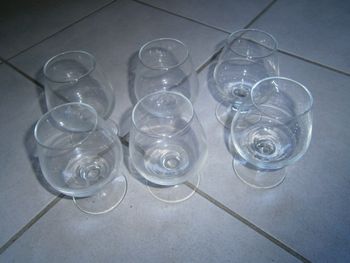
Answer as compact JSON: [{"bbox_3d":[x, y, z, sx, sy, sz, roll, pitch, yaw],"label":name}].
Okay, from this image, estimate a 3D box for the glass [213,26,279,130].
[{"bbox_3d":[0.096,-0.067,0.363,0.085,0.122,0.085,-2,50,2],"label":"glass"}]

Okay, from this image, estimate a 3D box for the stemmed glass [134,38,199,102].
[{"bbox_3d":[-0.011,-0.054,0.359,0.085,0.122,0.085,-2,50,2],"label":"stemmed glass"}]

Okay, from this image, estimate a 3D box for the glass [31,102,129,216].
[{"bbox_3d":[-0.099,0.033,0.292,0.085,0.122,0.085,-2,50,2],"label":"glass"}]

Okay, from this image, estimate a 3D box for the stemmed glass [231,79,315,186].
[{"bbox_3d":[0.106,0.005,0.302,0.085,0.122,0.085,-2,50,2],"label":"stemmed glass"}]

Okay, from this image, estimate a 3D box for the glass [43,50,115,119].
[{"bbox_3d":[-0.120,-0.037,0.352,0.085,0.122,0.085,-2,50,2],"label":"glass"}]

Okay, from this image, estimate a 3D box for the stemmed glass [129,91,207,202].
[{"bbox_3d":[-0.008,0.021,0.296,0.085,0.122,0.085,-2,50,2],"label":"stemmed glass"}]

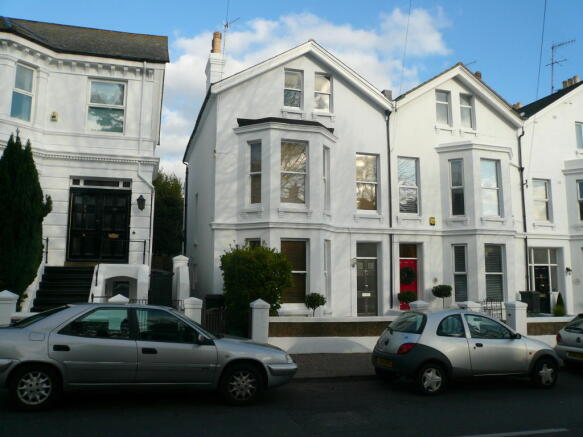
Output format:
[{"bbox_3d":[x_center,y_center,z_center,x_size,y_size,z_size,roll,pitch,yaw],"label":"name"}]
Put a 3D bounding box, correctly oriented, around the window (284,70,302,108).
[{"bbox_3d":[0.056,-4.840,17.635,0.703,1.507,0.180,2,-8,-13],"label":"window"}]

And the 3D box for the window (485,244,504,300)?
[{"bbox_3d":[7.364,1.941,17.099,0.906,2.073,0.250,2,-7,-16],"label":"window"}]

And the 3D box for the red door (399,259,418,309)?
[{"bbox_3d":[4.434,2.518,17.891,0.824,1.951,0.100,2,-8,-13],"label":"red door"}]

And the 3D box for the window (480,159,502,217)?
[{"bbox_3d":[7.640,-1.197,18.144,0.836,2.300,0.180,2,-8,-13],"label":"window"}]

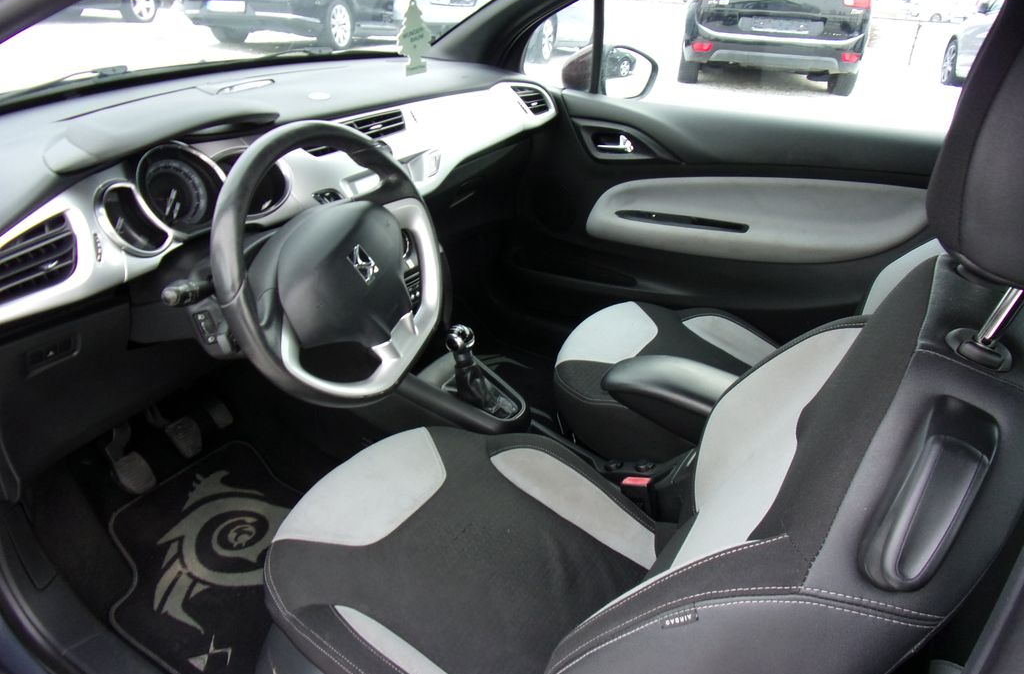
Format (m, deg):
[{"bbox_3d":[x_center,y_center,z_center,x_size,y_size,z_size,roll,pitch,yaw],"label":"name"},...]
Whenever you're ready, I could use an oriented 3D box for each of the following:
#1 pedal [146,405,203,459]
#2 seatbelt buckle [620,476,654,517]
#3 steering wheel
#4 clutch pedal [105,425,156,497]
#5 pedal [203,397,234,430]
[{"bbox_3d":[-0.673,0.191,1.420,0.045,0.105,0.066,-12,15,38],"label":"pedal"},{"bbox_3d":[0.210,0.261,1.135,0.047,0.075,0.026,-6,19,37],"label":"seatbelt buckle"},{"bbox_3d":[-0.228,-0.098,0.949,0.100,0.370,0.376,-3,31,36],"label":"steering wheel"},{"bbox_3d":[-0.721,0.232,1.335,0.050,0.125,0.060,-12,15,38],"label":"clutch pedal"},{"bbox_3d":[-0.622,0.164,1.500,0.030,0.075,0.050,-18,11,39],"label":"pedal"}]

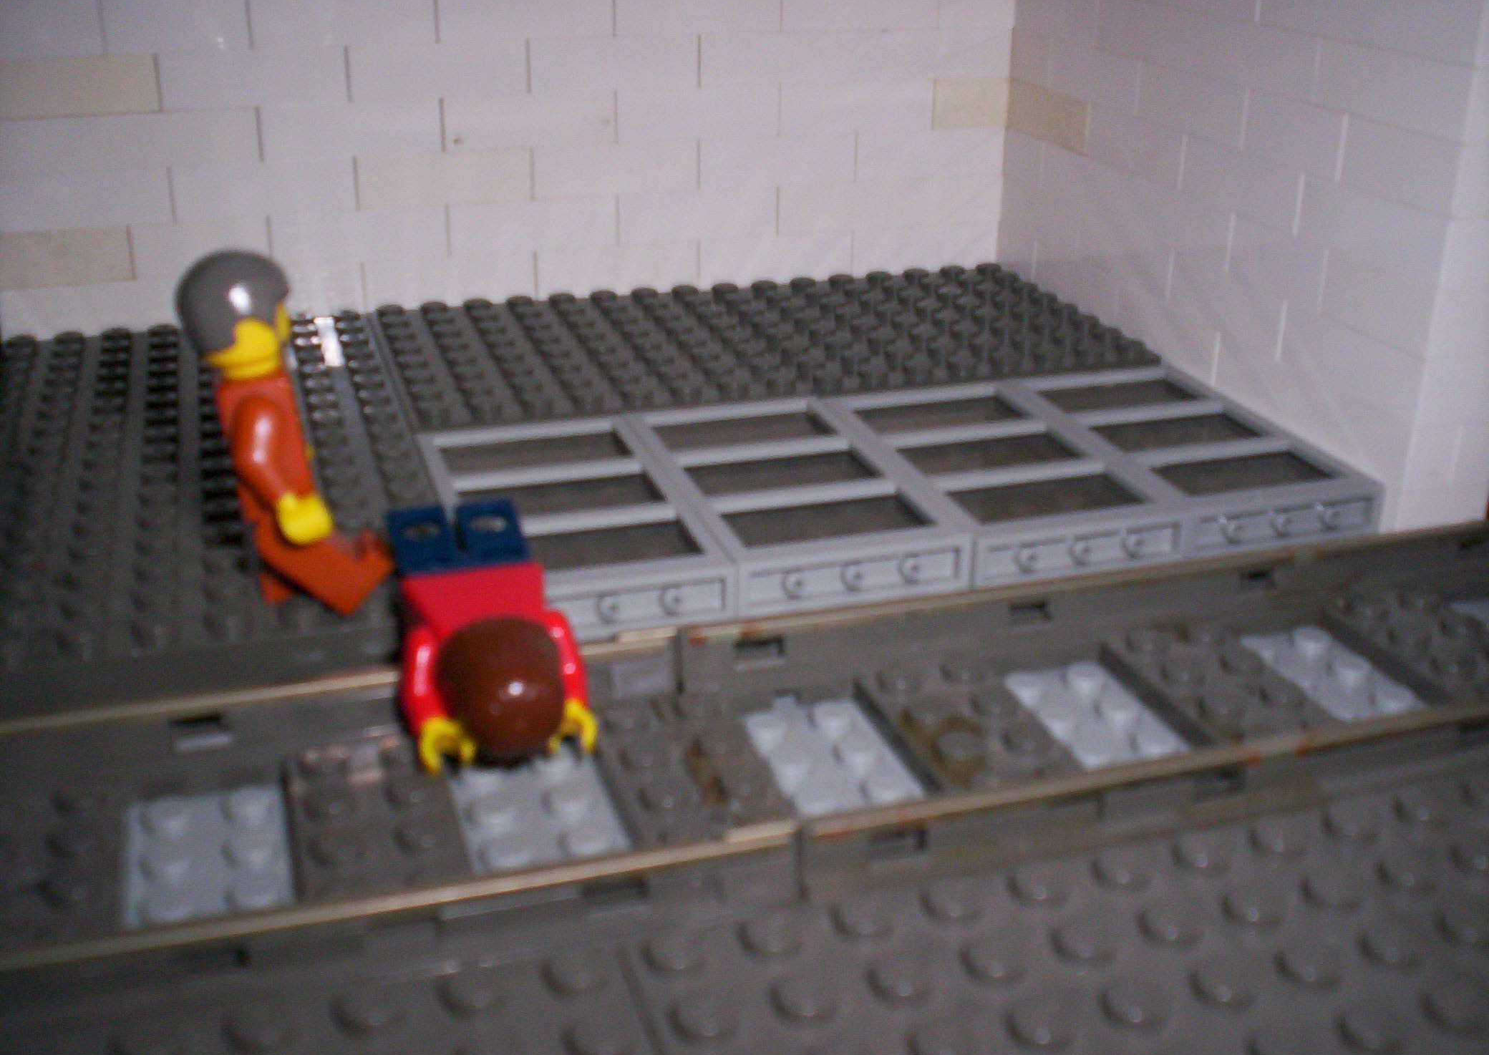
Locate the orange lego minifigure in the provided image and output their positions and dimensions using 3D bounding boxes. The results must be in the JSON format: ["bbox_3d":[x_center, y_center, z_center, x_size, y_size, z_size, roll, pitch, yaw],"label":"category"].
[{"bbox_3d":[-0.049,-0.011,0.175,0.019,0.041,0.022,-8,24,-7],"label":"orange lego minifigure"}]

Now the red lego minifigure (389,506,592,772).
[{"bbox_3d":[-0.029,0.012,0.173,0.022,0.018,0.040,-6,33,-18],"label":"red lego minifigure"}]

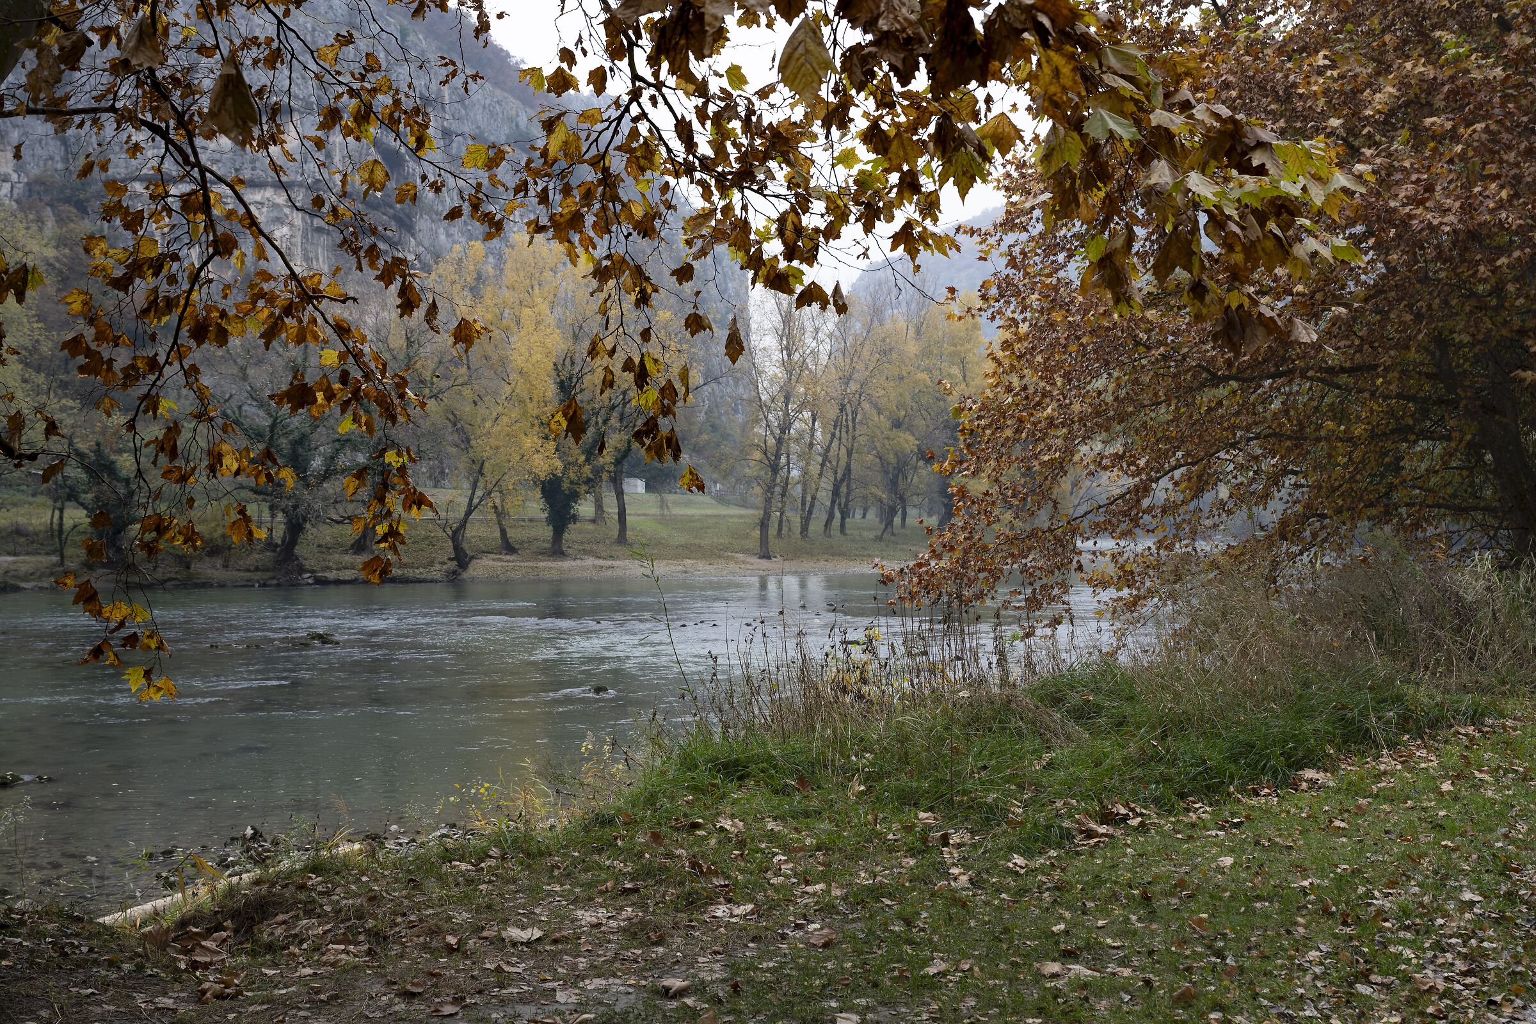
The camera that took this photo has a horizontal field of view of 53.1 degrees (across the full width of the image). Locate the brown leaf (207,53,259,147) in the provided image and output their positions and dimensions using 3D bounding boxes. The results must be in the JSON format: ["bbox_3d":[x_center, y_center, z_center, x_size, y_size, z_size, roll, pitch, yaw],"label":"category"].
[{"bbox_3d":[-1.044,-0.804,3.000,0.103,0.183,0.045,0,0,-19],"label":"brown leaf"}]

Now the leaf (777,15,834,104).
[{"bbox_3d":[0.077,-0.884,3.000,0.110,0.164,0.040,0,0,1],"label":"leaf"}]

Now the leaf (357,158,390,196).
[{"bbox_3d":[-1.388,-1.180,5.400,0.114,0.131,0.040,0,0,-14],"label":"leaf"}]

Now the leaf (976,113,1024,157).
[{"bbox_3d":[0.711,-1.157,4.700,0.140,0.132,0.050,0,0,9],"label":"leaf"}]

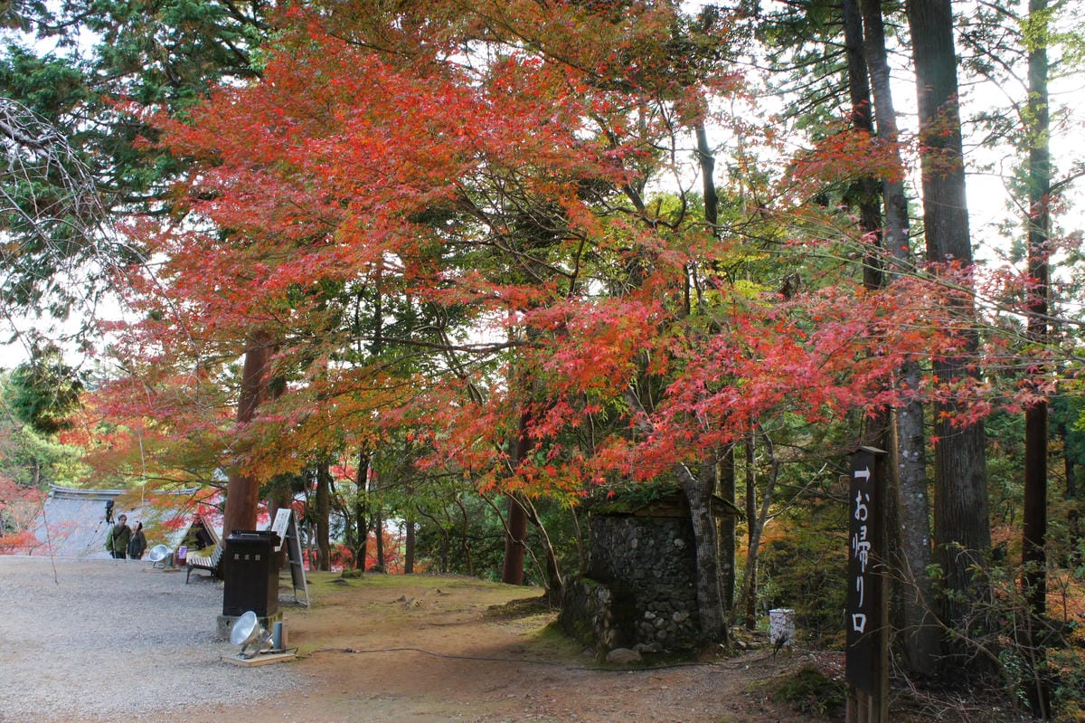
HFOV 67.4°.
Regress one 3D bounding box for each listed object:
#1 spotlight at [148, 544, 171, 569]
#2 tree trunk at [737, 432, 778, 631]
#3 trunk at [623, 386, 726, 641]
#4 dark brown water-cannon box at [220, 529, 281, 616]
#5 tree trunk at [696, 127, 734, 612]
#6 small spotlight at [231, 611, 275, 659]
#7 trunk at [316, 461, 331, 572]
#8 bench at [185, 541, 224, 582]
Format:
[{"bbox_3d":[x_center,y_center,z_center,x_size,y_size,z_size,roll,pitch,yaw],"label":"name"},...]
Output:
[{"bbox_3d":[-8.248,4.202,17.500,0.420,0.480,0.460,-3,-9,20],"label":"spotlight"},{"bbox_3d":[2.838,2.259,10.750,0.520,2.600,0.400,0,-9,0],"label":"tree trunk"},{"bbox_3d":[1.625,1.877,10.050,1.200,3.150,0.550,0,-9,0],"label":"trunk"},{"bbox_3d":[-3.749,2.759,10.597,0.600,1.030,0.380,-2,-9,10],"label":"dark brown water-cannon box"},{"bbox_3d":[2.479,0.017,11.765,0.380,7.300,0.350,0,-9,0],"label":"tree trunk"},{"bbox_3d":[-3.224,3.038,9.050,0.420,0.500,0.470,-7,-11,38],"label":"small spotlight"},{"bbox_3d":[-4.869,3.468,18.291,0.360,2.470,0.330,0,-9,0],"label":"trunk"},{"bbox_3d":[-7.057,4.144,17.008,0.680,0.780,1.700,4,-10,-23],"label":"bench"}]

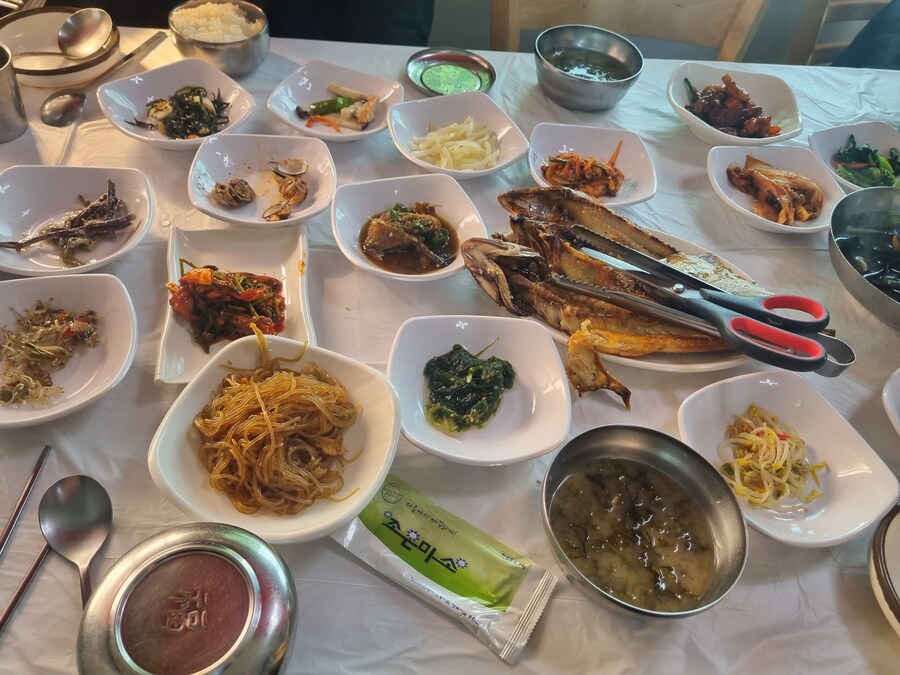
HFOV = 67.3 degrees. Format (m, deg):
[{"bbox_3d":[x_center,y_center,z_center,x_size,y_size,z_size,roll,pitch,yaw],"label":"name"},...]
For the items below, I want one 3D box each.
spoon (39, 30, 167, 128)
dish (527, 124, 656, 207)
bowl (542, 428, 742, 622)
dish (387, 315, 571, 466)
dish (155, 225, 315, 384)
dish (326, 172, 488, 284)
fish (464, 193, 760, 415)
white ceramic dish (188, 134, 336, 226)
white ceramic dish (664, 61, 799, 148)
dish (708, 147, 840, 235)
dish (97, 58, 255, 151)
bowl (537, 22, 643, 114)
[{"bbox_3d":[-0.372,-0.291,0.735,0.043,0.020,0.196,21,50,10],"label":"spoon"},{"bbox_3d":[0.144,-0.169,0.711,0.130,0.035,0.130,4,50,-4],"label":"dish"},{"bbox_3d":[0.120,0.127,0.447,0.127,0.058,0.127,4,50,-4],"label":"bowl"},{"bbox_3d":[0.021,0.040,0.498,0.130,0.038,0.130,0,50,-8],"label":"dish"},{"bbox_3d":[-0.173,-0.030,0.560,0.118,0.027,0.170,-5,51,-11],"label":"dish"},{"bbox_3d":[-0.036,-0.093,0.603,0.130,0.038,0.130,-12,53,-18],"label":"dish"},{"bbox_3d":[0.139,-0.037,0.581,0.264,0.055,0.208,20,51,9],"label":"fish"},{"bbox_3d":[-0.169,-0.138,0.622,0.130,0.038,0.130,-3,50,-11],"label":"white ceramic dish"},{"bbox_3d":[0.327,-0.261,0.803,0.155,0.045,0.155,9,50,1],"label":"white ceramic dish"},{"bbox_3d":[0.342,-0.148,0.717,0.140,0.036,0.134,-4,51,-10],"label":"dish"},{"bbox_3d":[-0.271,-0.228,0.684,0.130,0.038,0.130,39,55,23],"label":"dish"},{"bbox_3d":[0.164,-0.320,0.823,0.129,0.058,0.129,9,50,0],"label":"bowl"}]

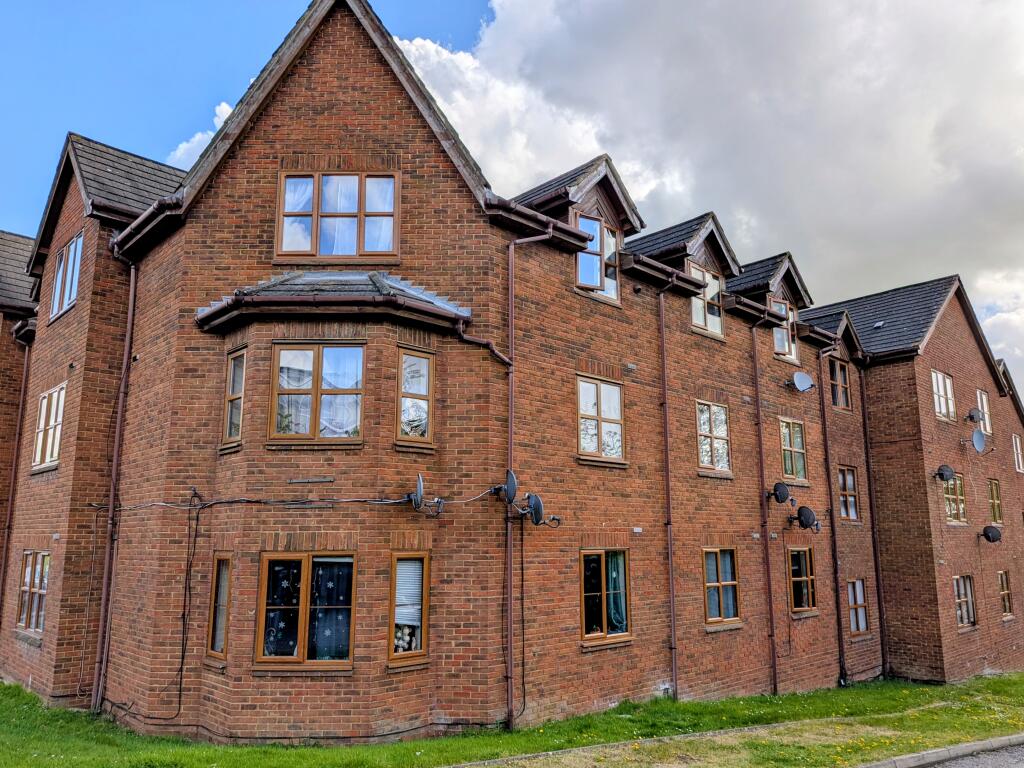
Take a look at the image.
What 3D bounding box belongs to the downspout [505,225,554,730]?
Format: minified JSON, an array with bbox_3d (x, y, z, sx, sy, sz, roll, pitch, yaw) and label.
[{"bbox_3d":[0.279,0.999,9.554,0.540,6.778,0.410,10,-15,-40],"label":"downspout"}]

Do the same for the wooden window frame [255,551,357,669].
[{"bbox_3d":[-2.409,2.636,8.379,1.135,1.282,0.120,0,-11,0],"label":"wooden window frame"}]

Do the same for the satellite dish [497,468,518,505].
[{"bbox_3d":[-0.032,1.302,9.019,0.170,0.460,0.450,3,-12,-17],"label":"satellite dish"}]

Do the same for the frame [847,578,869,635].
[{"bbox_3d":[8.063,5.177,16.529,0.950,1.230,0.100,10,-15,-40],"label":"frame"}]

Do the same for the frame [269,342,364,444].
[{"bbox_3d":[-2.469,0.118,9.022,1.180,1.305,0.120,0,-11,0],"label":"frame"}]

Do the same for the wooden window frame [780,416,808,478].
[{"bbox_3d":[5.982,1.399,15.075,1.030,1.270,0.100,10,-15,-40],"label":"wooden window frame"}]

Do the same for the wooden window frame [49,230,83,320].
[{"bbox_3d":[-7.762,-1.873,12.372,1.561,1.279,0.120,-11,-15,43],"label":"wooden window frame"}]

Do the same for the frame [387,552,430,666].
[{"bbox_3d":[-1.271,2.713,8.698,0.567,1.281,0.120,10,-15,-40],"label":"frame"}]

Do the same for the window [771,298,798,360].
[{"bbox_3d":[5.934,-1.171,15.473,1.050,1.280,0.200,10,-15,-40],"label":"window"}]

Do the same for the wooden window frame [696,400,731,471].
[{"bbox_3d":[3.654,0.944,12.923,1.015,1.199,0.120,10,-15,-40],"label":"wooden window frame"}]

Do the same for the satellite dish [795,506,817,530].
[{"bbox_3d":[5.914,2.701,14.258,0.180,0.490,0.470,3,-12,-17],"label":"satellite dish"}]

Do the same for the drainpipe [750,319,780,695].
[{"bbox_3d":[4.925,2.159,13.572,0.130,7.113,0.330,10,-15,-40],"label":"drainpipe"}]

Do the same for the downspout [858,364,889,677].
[{"bbox_3d":[9.123,3.304,17.899,0.090,7.673,0.100,10,-15,-41],"label":"downspout"}]

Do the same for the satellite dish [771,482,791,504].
[{"bbox_3d":[5.118,2.083,13.509,0.200,0.430,0.430,5,-12,-23],"label":"satellite dish"}]

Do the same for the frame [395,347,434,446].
[{"bbox_3d":[-1.241,0.160,9.140,0.578,1.215,0.120,10,-15,-42],"label":"frame"}]

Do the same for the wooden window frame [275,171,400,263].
[{"bbox_3d":[-2.417,-2.349,9.928,1.684,1.300,0.120,0,-11,0],"label":"wooden window frame"}]

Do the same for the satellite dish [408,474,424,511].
[{"bbox_3d":[-1.172,1.332,8.758,0.170,0.460,0.450,3,-12,-17],"label":"satellite dish"}]

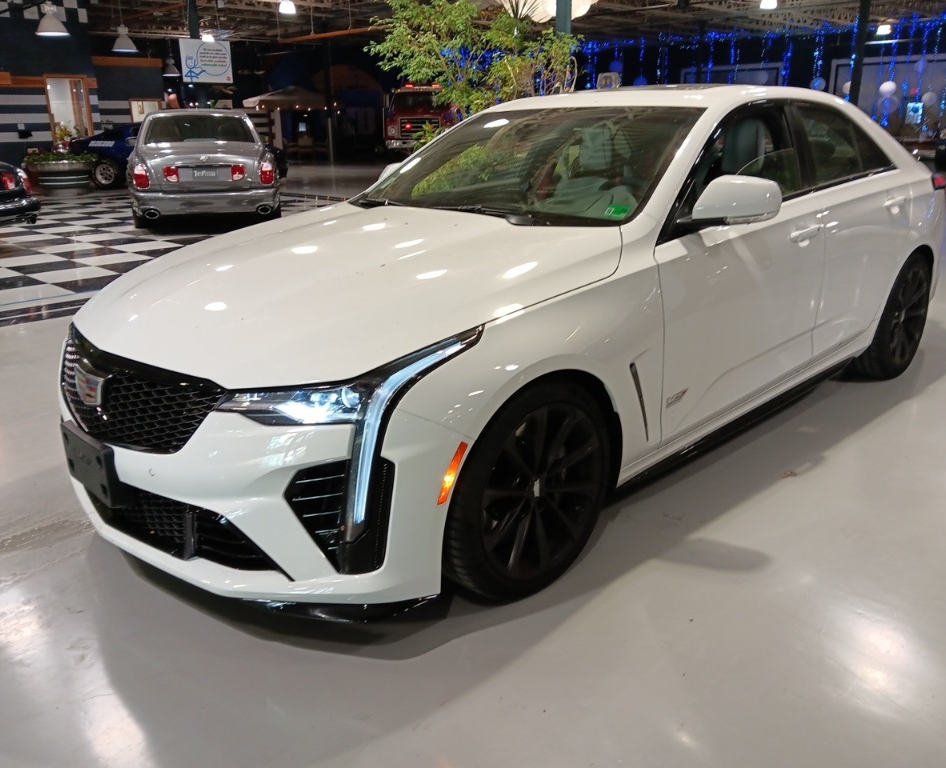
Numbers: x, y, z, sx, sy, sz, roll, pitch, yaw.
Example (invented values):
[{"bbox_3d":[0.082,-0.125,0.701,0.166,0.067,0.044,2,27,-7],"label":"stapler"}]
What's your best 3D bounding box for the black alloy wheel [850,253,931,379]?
[{"bbox_3d":[2.102,-0.370,3.935,0.650,0.650,0.270,-17,24,-41],"label":"black alloy wheel"}]

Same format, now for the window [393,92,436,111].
[{"bbox_3d":[-1.741,-9.367,25.500,1.750,0.650,0.200,-1,1,0],"label":"window"}]

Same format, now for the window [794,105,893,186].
[{"bbox_3d":[1.656,-1.067,3.403,0.970,0.360,0.090,-17,3,-41],"label":"window"}]

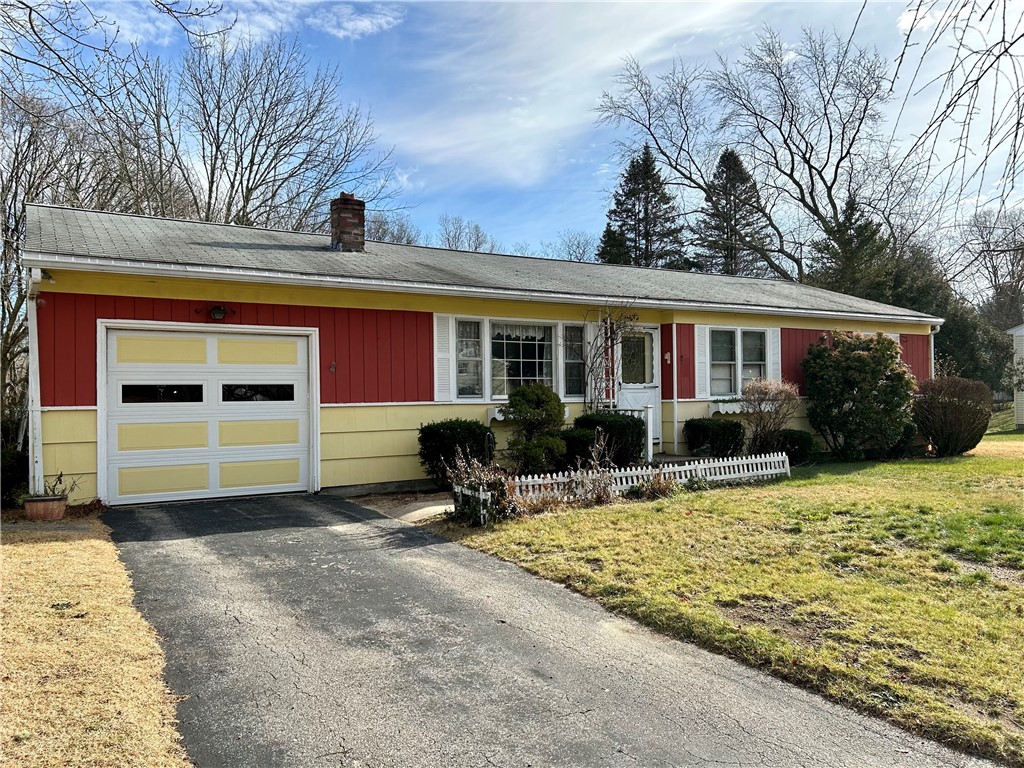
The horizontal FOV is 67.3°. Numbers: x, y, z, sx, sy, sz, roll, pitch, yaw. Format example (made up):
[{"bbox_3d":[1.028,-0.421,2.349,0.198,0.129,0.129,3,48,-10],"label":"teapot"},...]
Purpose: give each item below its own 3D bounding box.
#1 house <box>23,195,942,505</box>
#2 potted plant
[{"bbox_3d":[0.308,-0.866,16.678,18.200,4.900,8.150,0,-1,-32],"label":"house"},{"bbox_3d":[-5.197,1.270,8.680,0.600,0.530,0.520,0,-1,-32],"label":"potted plant"}]

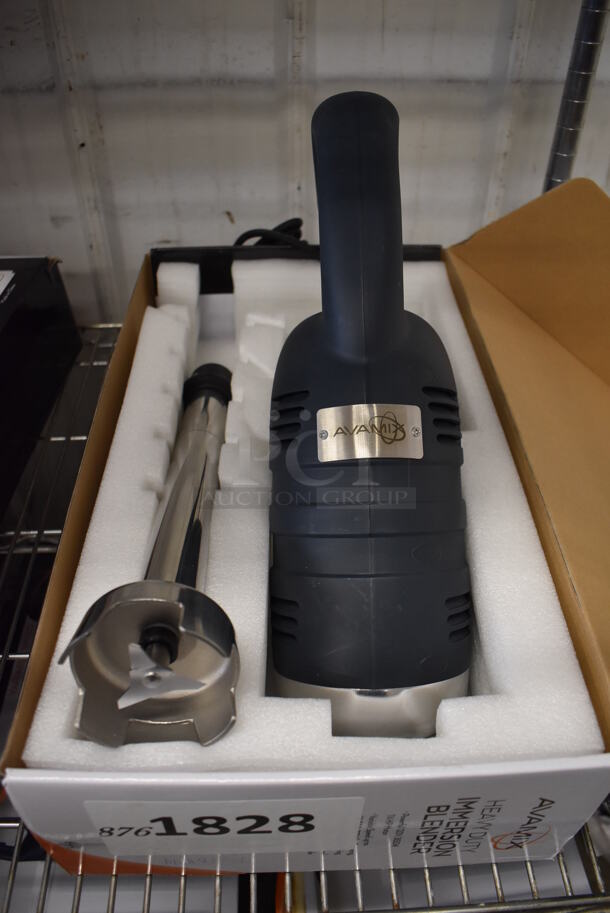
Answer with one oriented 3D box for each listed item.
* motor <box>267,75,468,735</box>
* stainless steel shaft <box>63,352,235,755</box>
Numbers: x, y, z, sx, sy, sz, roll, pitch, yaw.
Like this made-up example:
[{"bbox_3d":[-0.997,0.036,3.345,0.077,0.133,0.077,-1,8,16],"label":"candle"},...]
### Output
[{"bbox_3d":[0.037,-0.033,0.424,0.121,0.133,0.380,-2,85,3],"label":"motor"},{"bbox_3d":[-0.076,0.019,0.464,0.083,0.083,0.357,-3,29,-1],"label":"stainless steel shaft"}]

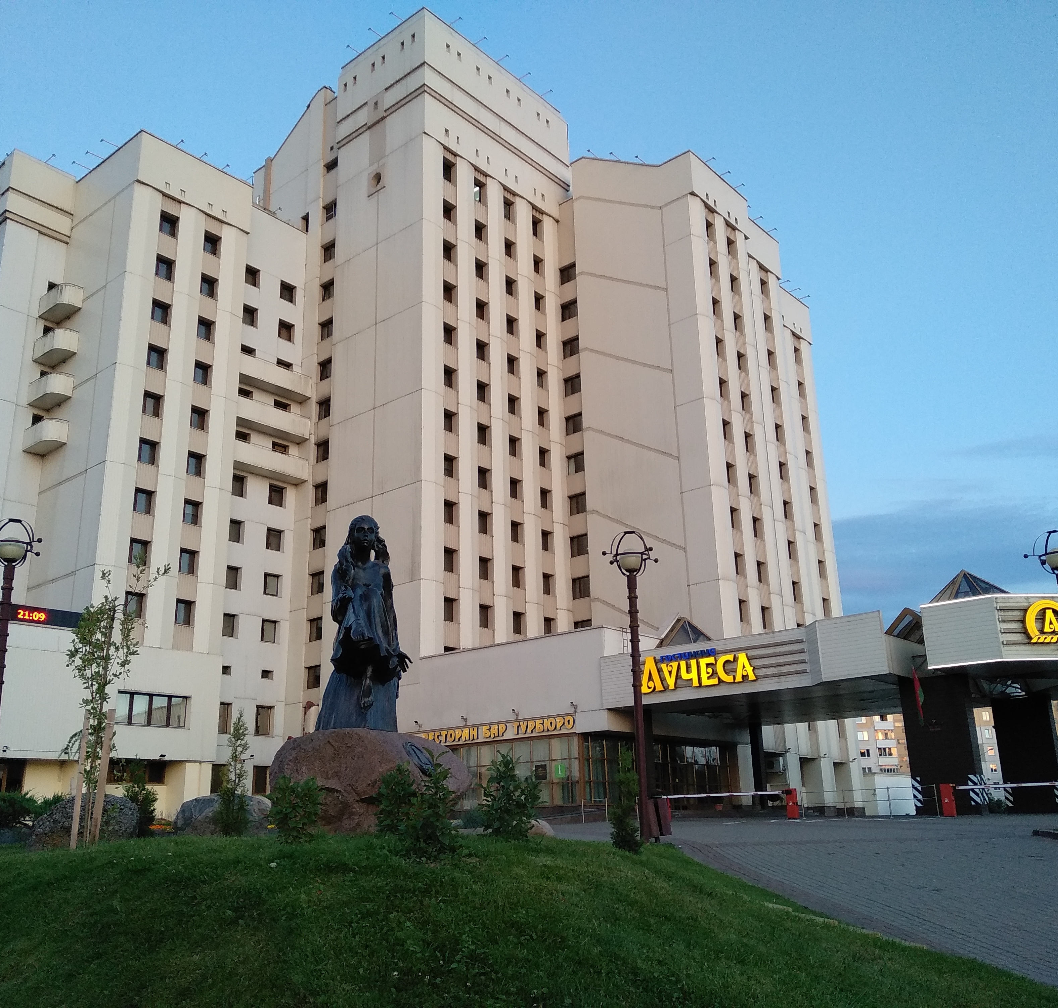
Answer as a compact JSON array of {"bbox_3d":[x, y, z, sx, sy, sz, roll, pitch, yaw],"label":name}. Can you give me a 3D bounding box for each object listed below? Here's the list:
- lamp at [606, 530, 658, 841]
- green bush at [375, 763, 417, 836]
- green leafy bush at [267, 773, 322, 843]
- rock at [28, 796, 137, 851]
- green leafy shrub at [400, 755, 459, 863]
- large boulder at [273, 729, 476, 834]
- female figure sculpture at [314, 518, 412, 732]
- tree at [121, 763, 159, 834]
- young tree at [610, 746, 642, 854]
[{"bbox_3d":[1.820,2.893,16.722,0.950,5.122,0.950,-3,-17,6],"label":"lamp"},{"bbox_3d":[-1.186,2.687,9.125,0.405,0.674,0.405,1,-18,-7],"label":"green bush"},{"bbox_3d":[-2.141,2.789,9.255,0.488,0.599,0.464,2,-18,-12],"label":"green leafy bush"},{"bbox_3d":[-5.337,3.815,12.056,1.294,0.668,1.100,6,-18,-22],"label":"rock"},{"bbox_3d":[-0.815,2.538,8.434,0.498,0.815,0.473,0,-17,-6],"label":"green leafy shrub"},{"bbox_3d":[-1.744,3.087,11.097,2.187,1.218,1.900,1,-17,-9],"label":"large boulder"},{"bbox_3d":[-1.919,1.329,11.638,1.090,2.508,1.000,1,-17,-9],"label":"female figure sculpture"},{"bbox_3d":[-4.992,3.773,12.903,0.498,0.956,0.500,5,-18,-20],"label":"tree"},{"bbox_3d":[1.212,3.704,12.661,0.408,1.300,0.420,-3,-17,5],"label":"young tree"}]

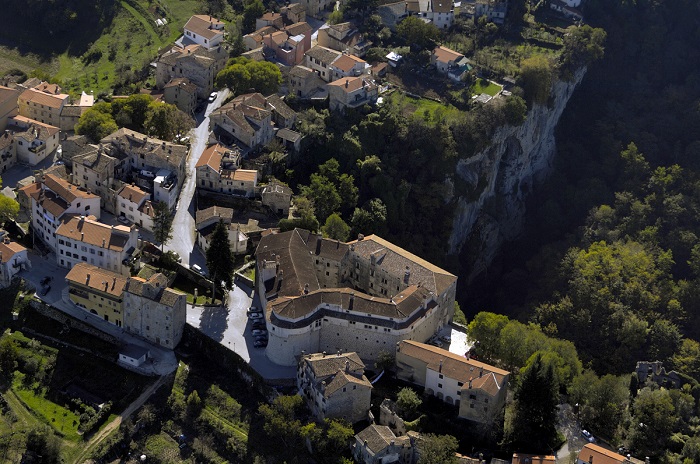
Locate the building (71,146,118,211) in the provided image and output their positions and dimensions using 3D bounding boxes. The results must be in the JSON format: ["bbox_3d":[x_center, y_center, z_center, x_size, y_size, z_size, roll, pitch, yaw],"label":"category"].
[{"bbox_3d":[-81.900,-18.500,727.850,12.000,15.000,10.000,21,40,22],"label":"building"}]

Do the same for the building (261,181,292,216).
[{"bbox_3d":[-23.420,-11.400,729.790,10.000,9.500,8.000,3,37,-2],"label":"building"}]

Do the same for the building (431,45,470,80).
[{"bbox_3d":[35.050,-60.400,801.920,14.000,6.500,8.800,21,40,22],"label":"building"}]

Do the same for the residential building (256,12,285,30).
[{"bbox_3d":[-28.200,-76.000,817.900,8.600,6.800,7.000,-1,37,-6],"label":"residential building"}]

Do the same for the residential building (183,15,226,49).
[{"bbox_3d":[-50.750,-72.000,808.840,11.990,6.740,11.400,28,44,28],"label":"residential building"}]

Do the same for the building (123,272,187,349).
[{"bbox_3d":[-58.380,23.260,682.700,16.950,18.640,8.430,18,40,19],"label":"building"}]

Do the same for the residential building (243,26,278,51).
[{"bbox_3d":[-31.660,-68.590,805.430,6.420,7.240,10.580,29,44,30],"label":"residential building"}]

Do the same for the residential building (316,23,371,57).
[{"bbox_3d":[-1.160,-68.730,801.810,17.330,8.400,9.650,25,37,32],"label":"residential building"}]

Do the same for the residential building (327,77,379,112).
[{"bbox_3d":[0.840,-46.790,761.880,8.570,9.800,13.680,28,39,36],"label":"residential building"}]

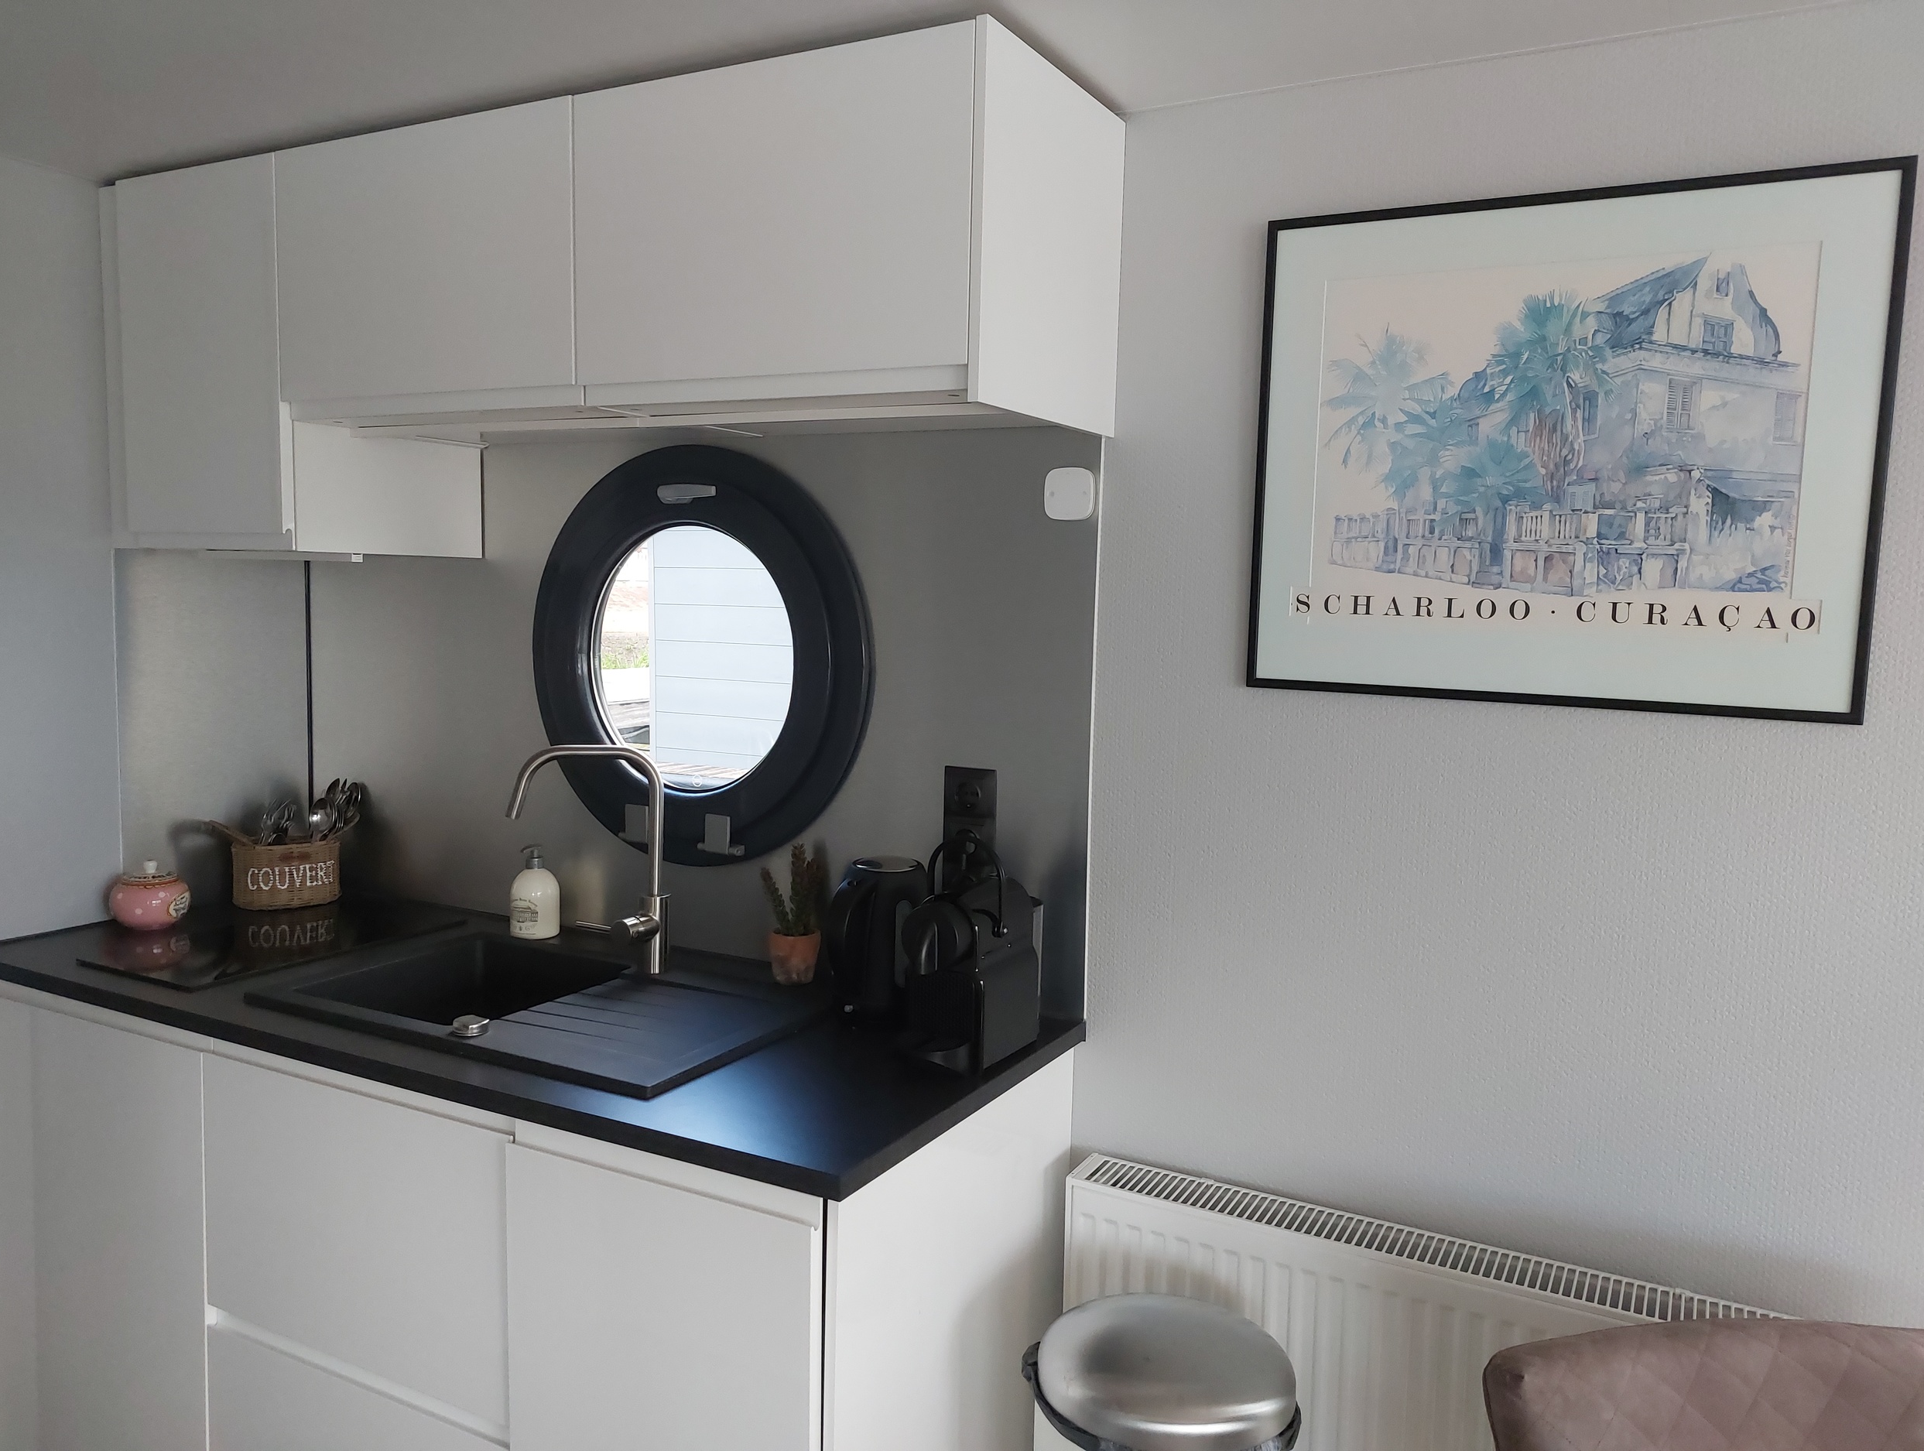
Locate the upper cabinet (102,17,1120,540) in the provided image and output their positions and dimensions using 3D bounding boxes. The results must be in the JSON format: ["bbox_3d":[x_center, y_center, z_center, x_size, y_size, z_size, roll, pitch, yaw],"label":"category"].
[{"bbox_3d":[-0.626,-0.573,2.094,1.675,0.613,0.395,4,6,27],"label":"upper cabinet"}]

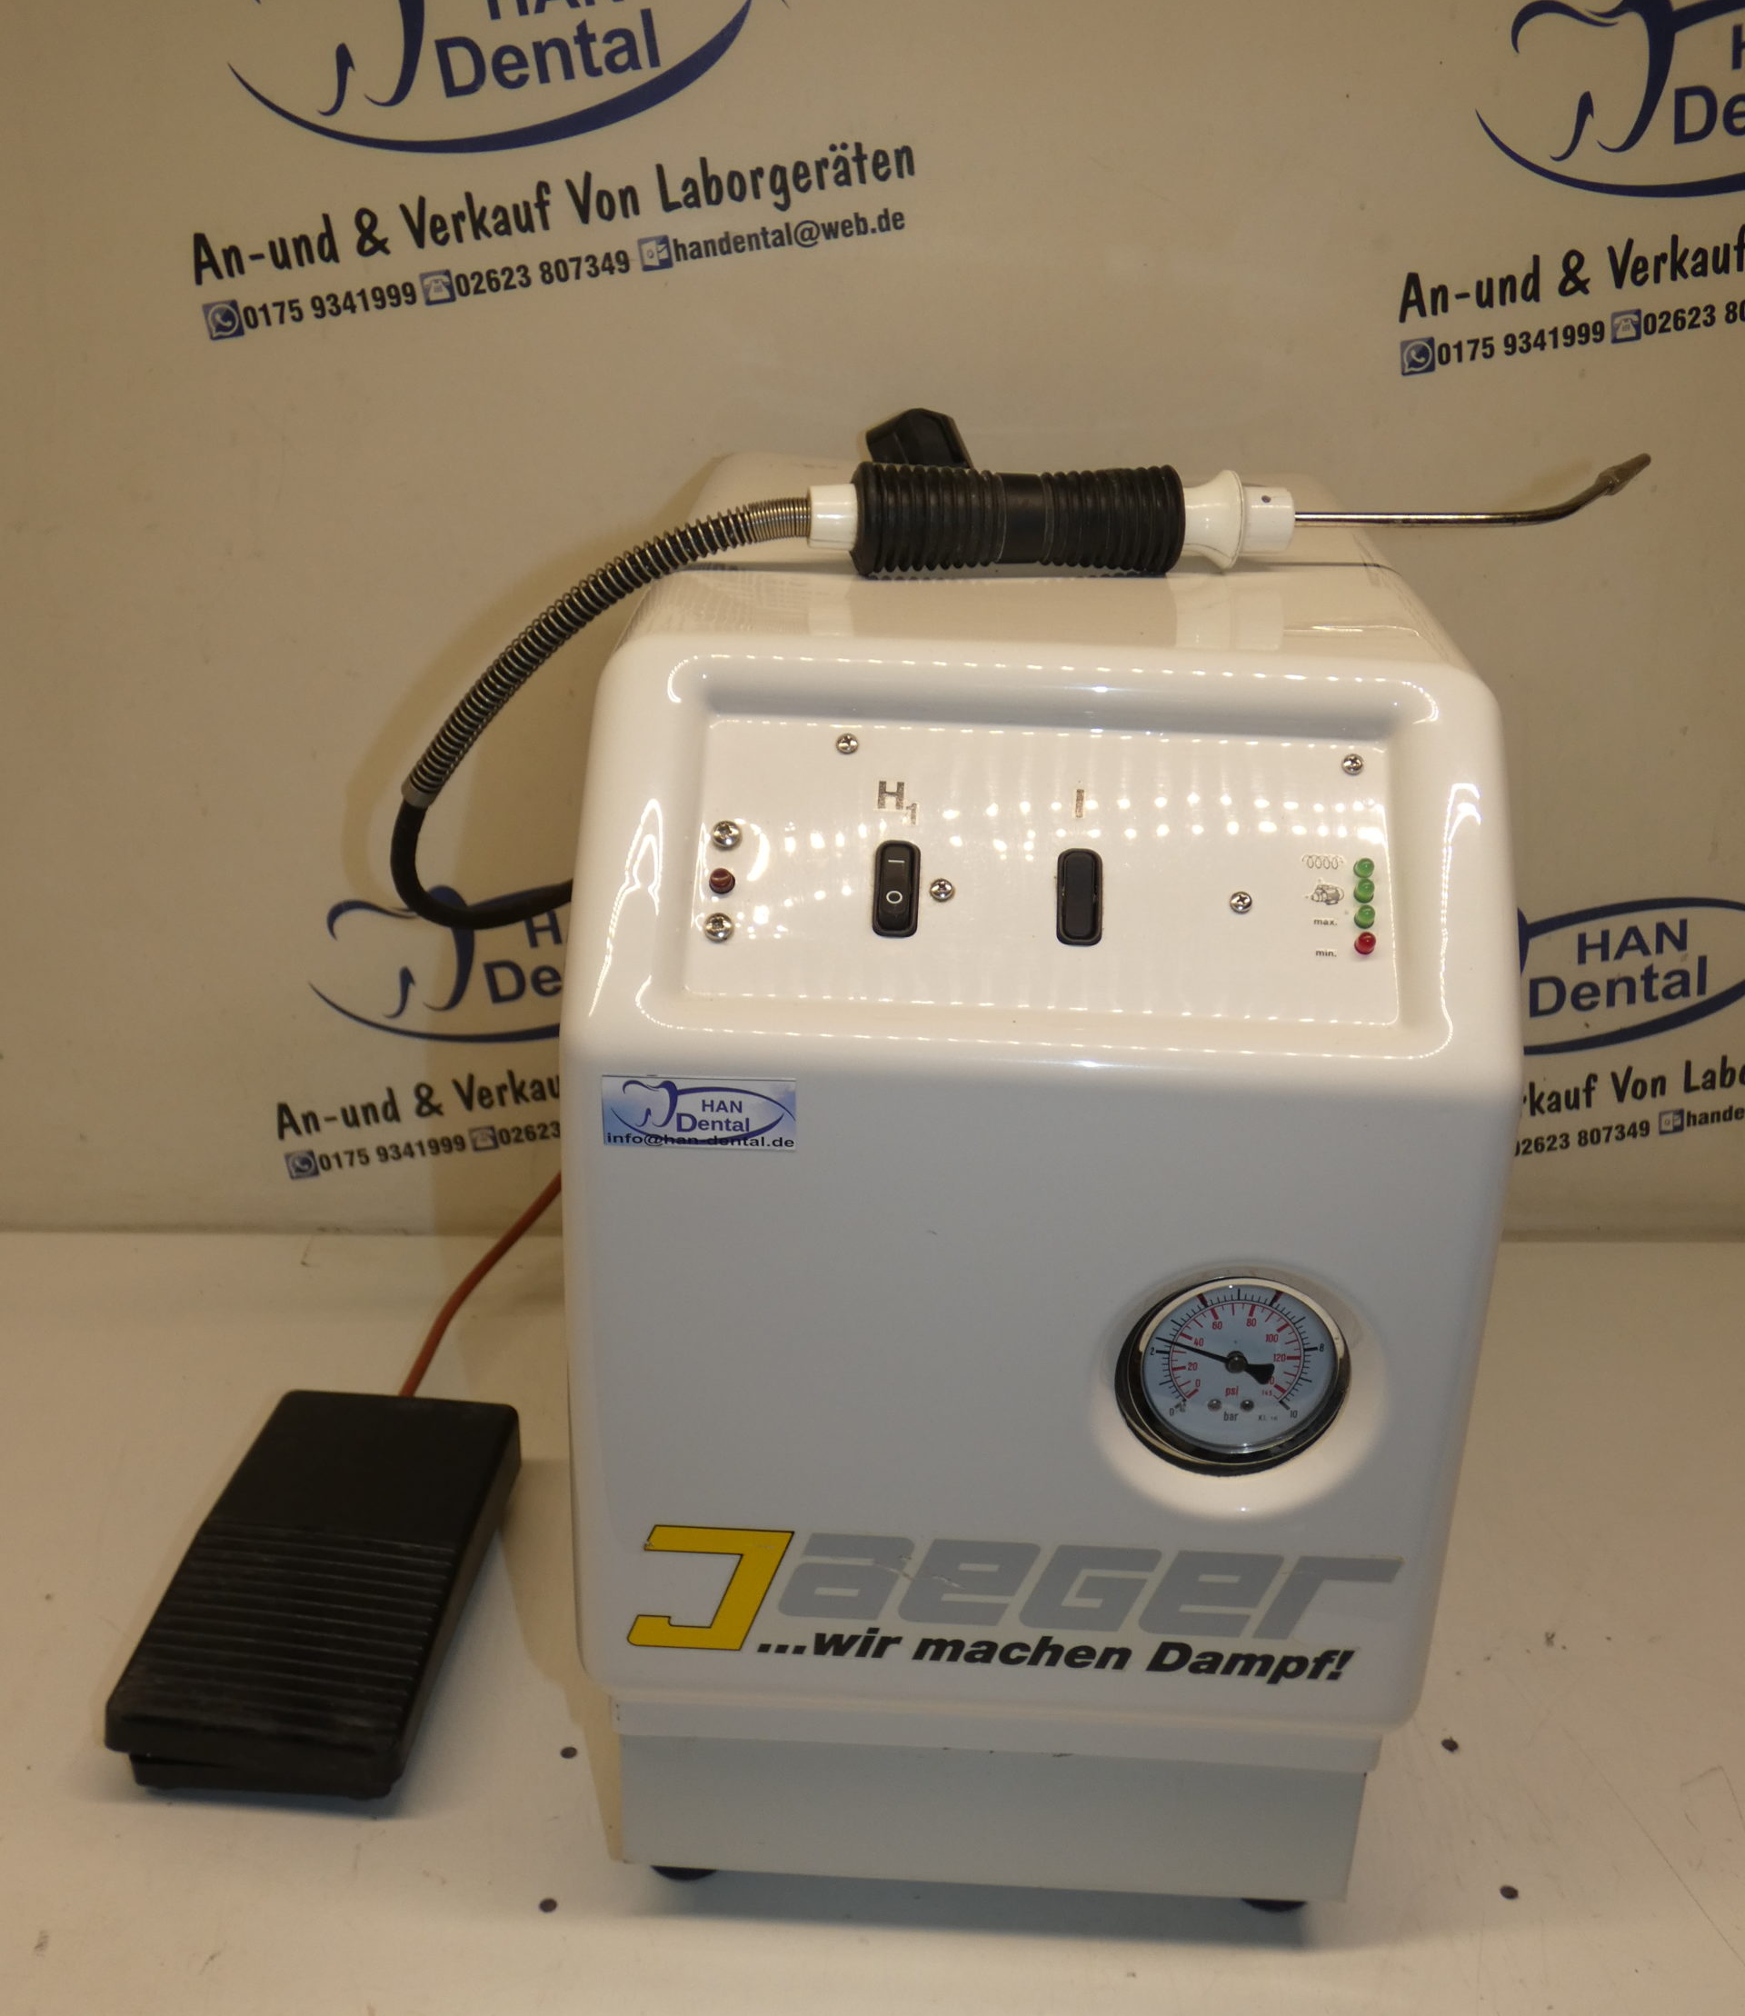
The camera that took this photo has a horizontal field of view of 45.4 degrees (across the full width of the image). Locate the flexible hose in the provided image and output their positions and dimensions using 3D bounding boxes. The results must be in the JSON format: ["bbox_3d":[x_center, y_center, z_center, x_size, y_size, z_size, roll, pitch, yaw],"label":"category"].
[{"bbox_3d":[-0.090,-0.098,0.698,0.142,0.152,0.085,2,23,2],"label":"flexible hose"}]

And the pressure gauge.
[{"bbox_3d":[0.100,0.099,0.585,0.064,0.064,0.030,2,23,2],"label":"pressure gauge"}]

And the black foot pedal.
[{"bbox_3d":[-0.207,0.216,0.802,0.102,0.036,0.187,3,24,4],"label":"black foot pedal"}]

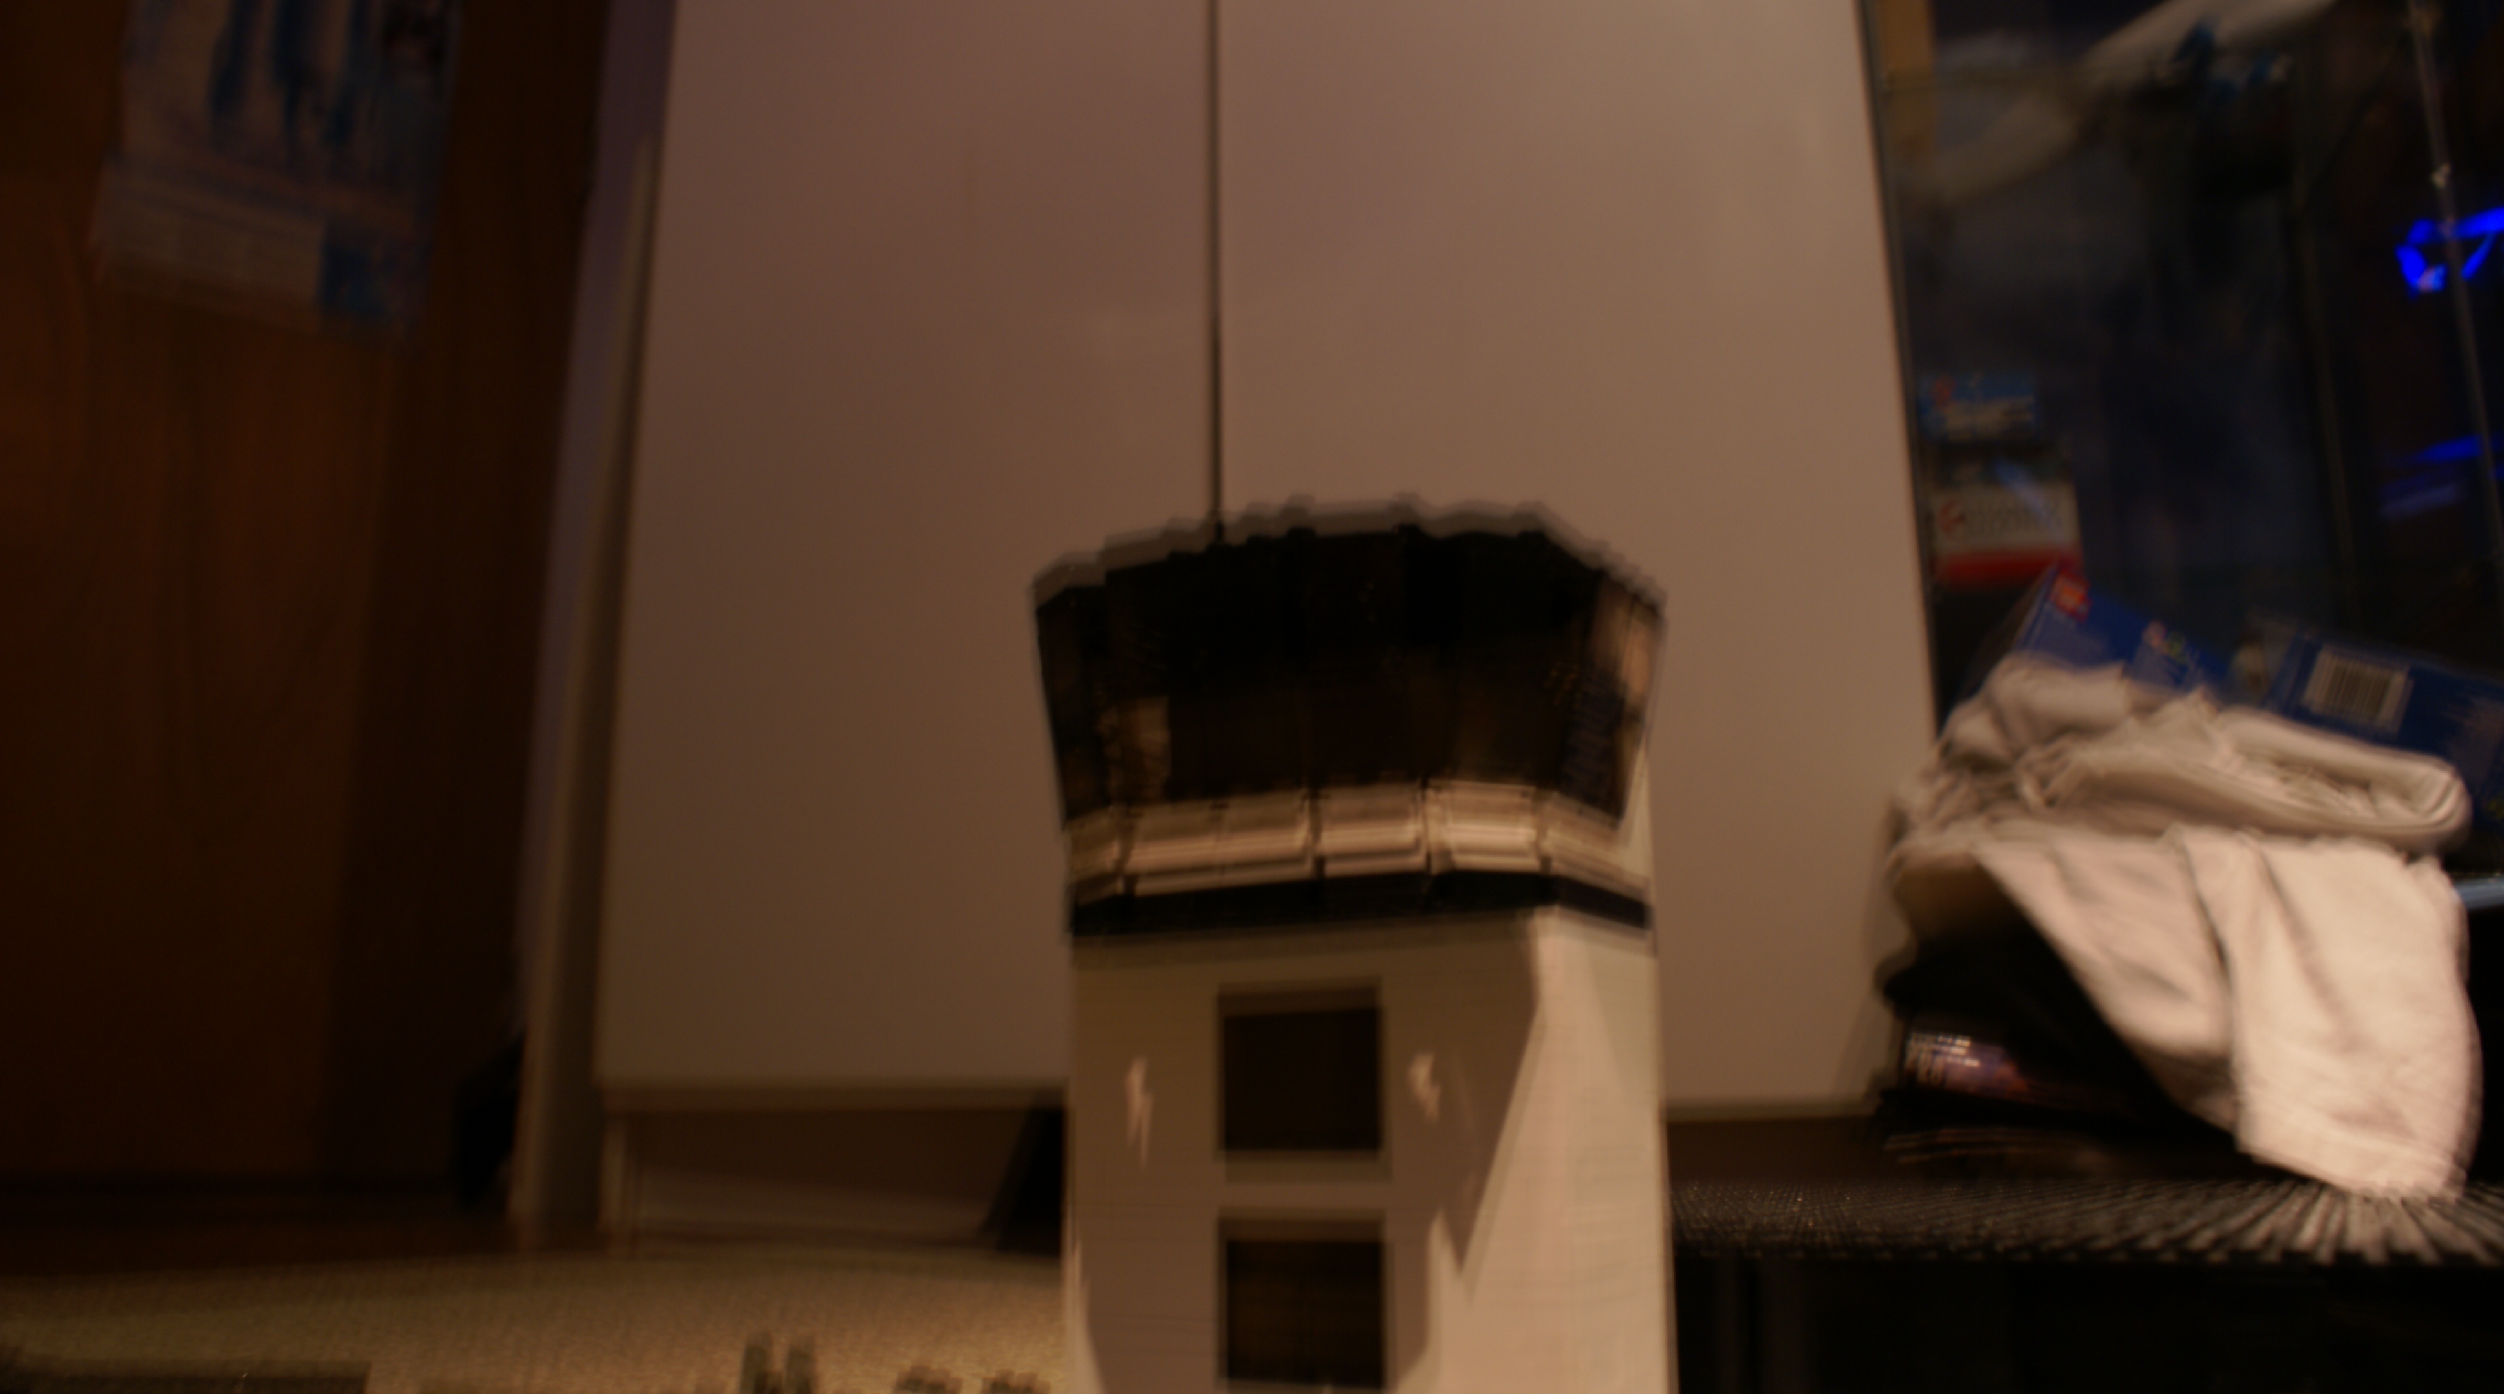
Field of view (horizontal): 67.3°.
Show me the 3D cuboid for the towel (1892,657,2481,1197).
[{"bbox_3d":[0.345,0.092,0.700,0.190,0.185,0.170,-6,-14,22],"label":"towel"}]

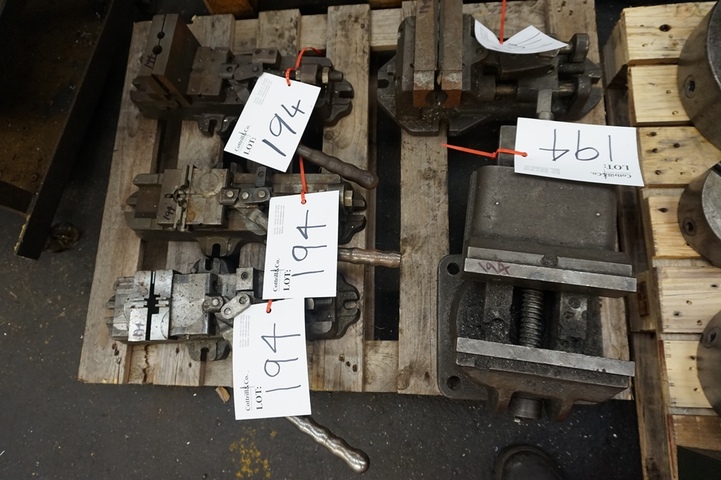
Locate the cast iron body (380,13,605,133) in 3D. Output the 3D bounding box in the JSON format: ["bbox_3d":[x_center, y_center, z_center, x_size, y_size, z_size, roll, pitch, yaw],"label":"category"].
[{"bbox_3d":[0.168,-0.230,0.625,0.305,0.102,0.165,0,76,7],"label":"cast iron body"}]

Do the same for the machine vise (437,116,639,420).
[{"bbox_3d":[0.186,0.027,0.544,0.191,0.133,0.335,7,77,9],"label":"machine vise"}]

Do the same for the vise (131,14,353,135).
[{"bbox_3d":[-0.182,-0.225,0.677,0.342,0.084,0.140,4,77,8],"label":"vise"}]

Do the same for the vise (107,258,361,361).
[{"bbox_3d":[-0.176,0.085,0.609,0.348,0.068,0.133,0,76,7],"label":"vise"}]

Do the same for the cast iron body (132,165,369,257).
[{"bbox_3d":[-0.164,-0.046,0.641,0.342,0.065,0.131,2,77,8],"label":"cast iron body"}]

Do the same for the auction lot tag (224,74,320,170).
[{"bbox_3d":[-0.114,-0.159,0.635,0.089,0.008,0.126,19,78,12],"label":"auction lot tag"}]

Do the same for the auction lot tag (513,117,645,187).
[{"bbox_3d":[0.235,-0.098,0.522,0.126,0.008,0.089,8,55,12],"label":"auction lot tag"}]

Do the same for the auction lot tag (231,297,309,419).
[{"bbox_3d":[-0.102,0.135,0.546,0.089,0.008,0.126,-9,74,11],"label":"auction lot tag"}]

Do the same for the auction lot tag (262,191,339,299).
[{"bbox_3d":[-0.068,0.005,0.559,0.089,0.008,0.126,-4,72,15],"label":"auction lot tag"}]

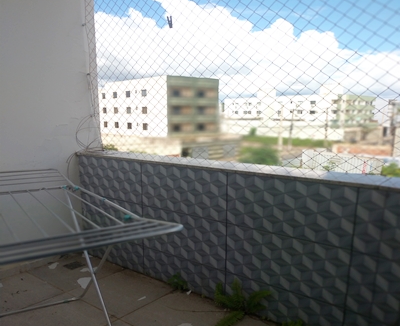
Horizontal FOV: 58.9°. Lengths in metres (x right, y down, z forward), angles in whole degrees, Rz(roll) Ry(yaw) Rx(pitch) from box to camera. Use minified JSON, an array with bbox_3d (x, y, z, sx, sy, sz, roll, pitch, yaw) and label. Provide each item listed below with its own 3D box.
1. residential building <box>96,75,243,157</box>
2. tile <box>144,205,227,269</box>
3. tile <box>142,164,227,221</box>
[{"bbox_3d":[-8.525,-9.018,66.015,11.000,11.800,24.000,-7,11,-40],"label":"residential building"},{"bbox_3d":[-0.116,0.450,2.198,0.640,0.288,0.012,6,10,35],"label":"tile"},{"bbox_3d":[-0.114,0.165,2.155,0.640,0.288,0.012,6,10,35],"label":"tile"}]

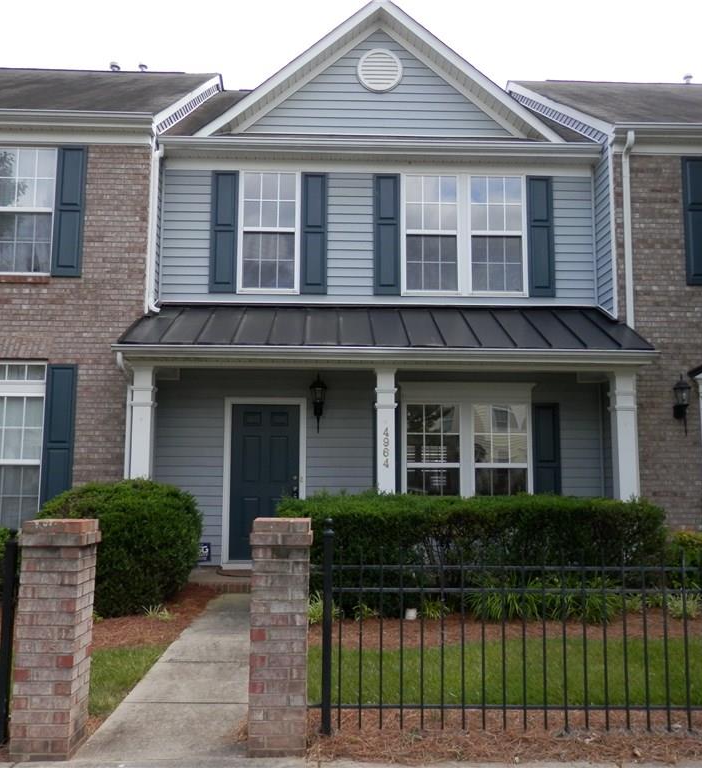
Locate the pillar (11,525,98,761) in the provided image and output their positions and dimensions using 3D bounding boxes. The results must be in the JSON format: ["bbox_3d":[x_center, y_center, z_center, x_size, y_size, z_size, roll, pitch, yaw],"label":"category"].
[{"bbox_3d":[-1.558,1.325,3.922,0.324,1.144,0.324,1,-6,-1],"label":"pillar"}]

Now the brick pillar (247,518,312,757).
[{"bbox_3d":[-0.372,1.328,3.981,0.324,1.174,0.324,1,-6,-1],"label":"brick pillar"}]

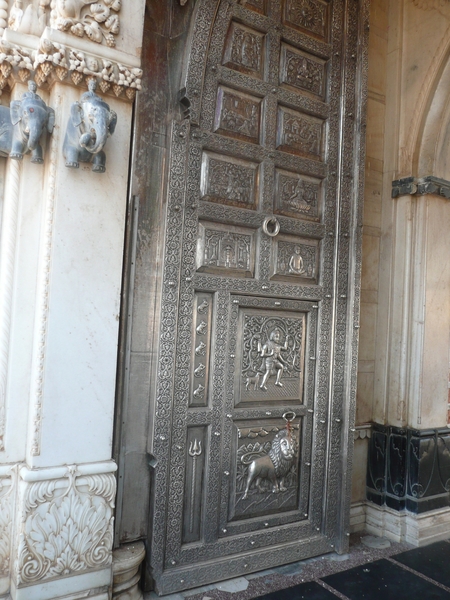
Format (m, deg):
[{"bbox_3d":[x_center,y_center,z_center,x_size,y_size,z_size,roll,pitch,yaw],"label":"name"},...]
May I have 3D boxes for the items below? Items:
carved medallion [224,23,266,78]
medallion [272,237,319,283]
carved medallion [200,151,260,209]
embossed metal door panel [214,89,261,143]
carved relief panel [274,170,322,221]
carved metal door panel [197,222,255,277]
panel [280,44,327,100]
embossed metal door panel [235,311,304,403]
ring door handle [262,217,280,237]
[{"bbox_3d":[0.130,-1.507,2.921,0.254,0.288,0.045,4,-3,-29],"label":"carved medallion"},{"bbox_3d":[0.458,-0.256,3.083,0.377,0.286,0.045,4,-3,-29],"label":"medallion"},{"bbox_3d":[0.036,-0.698,2.852,0.370,0.280,0.045,4,-3,-29],"label":"carved medallion"},{"bbox_3d":[0.086,-1.103,2.889,0.301,0.282,0.045,4,-3,-29],"label":"embossed metal door panel"},{"bbox_3d":[0.475,-0.666,3.101,0.373,0.286,0.045,4,-3,-29],"label":"carved relief panel"},{"bbox_3d":[0.021,-0.288,2.835,0.384,0.286,0.045,4,-3,-29],"label":"carved metal door panel"},{"bbox_3d":[0.516,-1.474,3.140,0.373,0.285,0.045,4,-3,-29],"label":"panel"},{"bbox_3d":[0.294,0.357,2.978,0.491,0.568,0.050,4,-3,-29],"label":"embossed metal door panel"},{"bbox_3d":[0.287,-0.442,2.961,0.118,0.118,0.035,4,-3,-29],"label":"ring door handle"}]

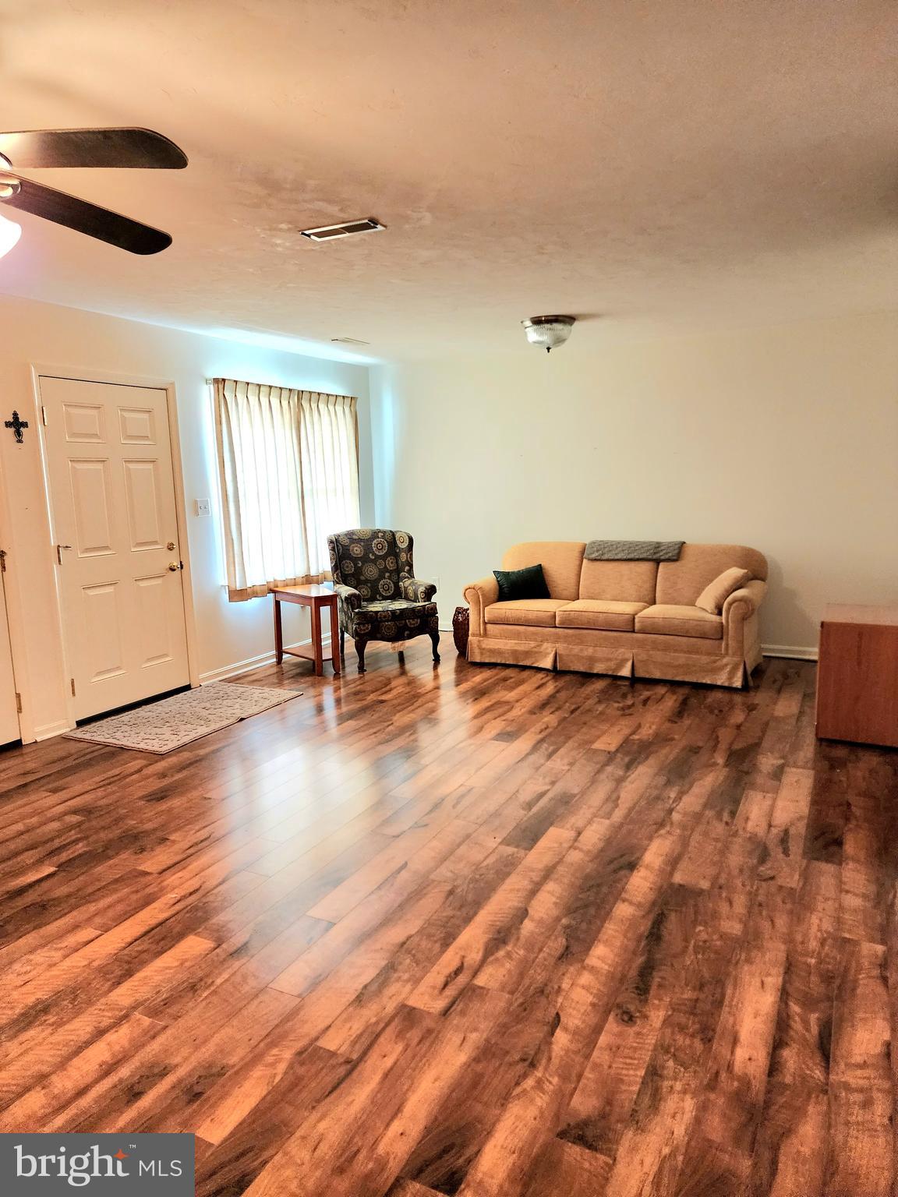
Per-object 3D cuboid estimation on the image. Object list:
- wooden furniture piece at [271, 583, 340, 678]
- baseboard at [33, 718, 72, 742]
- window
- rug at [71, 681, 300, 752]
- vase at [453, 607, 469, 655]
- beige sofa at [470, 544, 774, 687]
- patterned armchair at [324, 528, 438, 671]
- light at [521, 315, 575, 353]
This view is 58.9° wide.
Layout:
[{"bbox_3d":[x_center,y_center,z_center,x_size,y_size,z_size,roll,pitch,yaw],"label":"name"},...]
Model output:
[{"bbox_3d":[-1.046,0.232,6.043,0.390,0.580,0.620,-7,11,-33],"label":"wooden furniture piece"},{"bbox_3d":[-2.256,0.750,4.545,0.016,0.085,0.240,3,10,26],"label":"baseboard"},{"bbox_3d":[-1.214,-0.885,6.362,0.110,1.570,1.800,3,10,26],"label":"window"},{"bbox_3d":[-1.584,0.709,4.934,0.765,0.012,1.245,3,10,26],"label":"rug"},{"bbox_3d":[0.184,0.247,6.403,0.290,0.375,0.290,-1,9,1],"label":"vase"},{"bbox_3d":[1.232,0.050,5.894,2.060,0.870,0.910,3,10,26],"label":"beige sofa"},{"bbox_3d":[-0.548,-0.024,6.251,0.730,0.995,0.760,-6,10,-28],"label":"patterned armchair"},{"bbox_3d":[0.665,-1.743,5.300,0.353,0.206,0.353,-1,9,0],"label":"light"}]

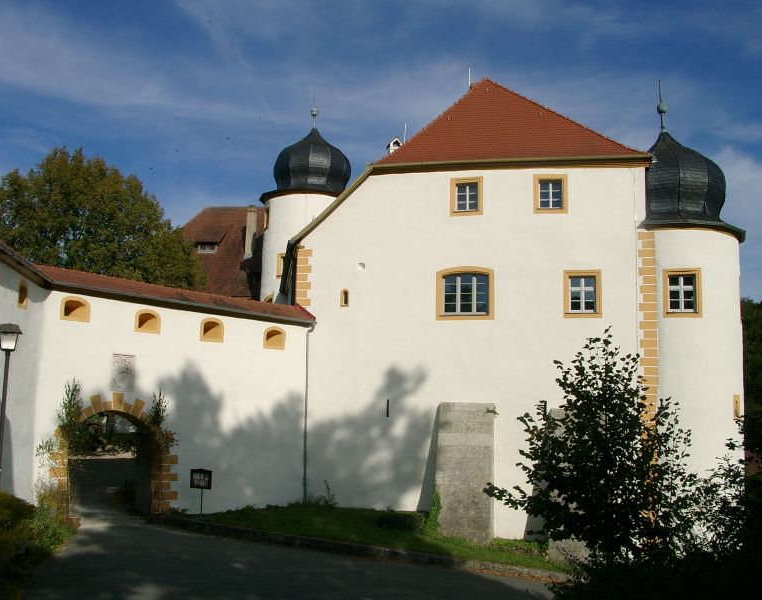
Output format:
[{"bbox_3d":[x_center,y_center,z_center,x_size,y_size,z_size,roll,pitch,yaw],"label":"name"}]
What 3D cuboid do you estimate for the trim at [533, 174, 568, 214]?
[{"bbox_3d":[6.106,-3.799,28.242,1.200,1.464,0.200,0,-8,10],"label":"trim"}]

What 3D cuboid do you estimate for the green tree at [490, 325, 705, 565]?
[{"bbox_3d":[3.498,2.516,12.996,3.400,4.079,3.100,1,-8,0],"label":"green tree"}]

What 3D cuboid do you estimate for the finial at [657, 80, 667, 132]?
[{"bbox_3d":[10.935,-7.502,30.444,0.368,2.112,0.368,0,-8,10],"label":"finial"}]

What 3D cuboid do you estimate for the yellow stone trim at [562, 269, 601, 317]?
[{"bbox_3d":[7.069,-0.196,27.525,1.290,1.705,0.200,0,-8,10],"label":"yellow stone trim"}]

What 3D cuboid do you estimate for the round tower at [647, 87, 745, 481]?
[{"bbox_3d":[10.774,0.219,29.318,5.300,16.248,5.300,0,-8,10],"label":"round tower"}]

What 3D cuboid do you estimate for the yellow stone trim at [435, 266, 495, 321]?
[{"bbox_3d":[3.037,-0.228,28.273,2.106,1.937,0.200,0,-8,10],"label":"yellow stone trim"}]

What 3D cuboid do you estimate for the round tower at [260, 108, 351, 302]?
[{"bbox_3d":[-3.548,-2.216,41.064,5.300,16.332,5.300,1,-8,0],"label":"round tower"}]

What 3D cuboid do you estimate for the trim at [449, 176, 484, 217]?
[{"bbox_3d":[3.139,-3.777,28.785,1.210,1.515,0.200,0,-8,10],"label":"trim"}]

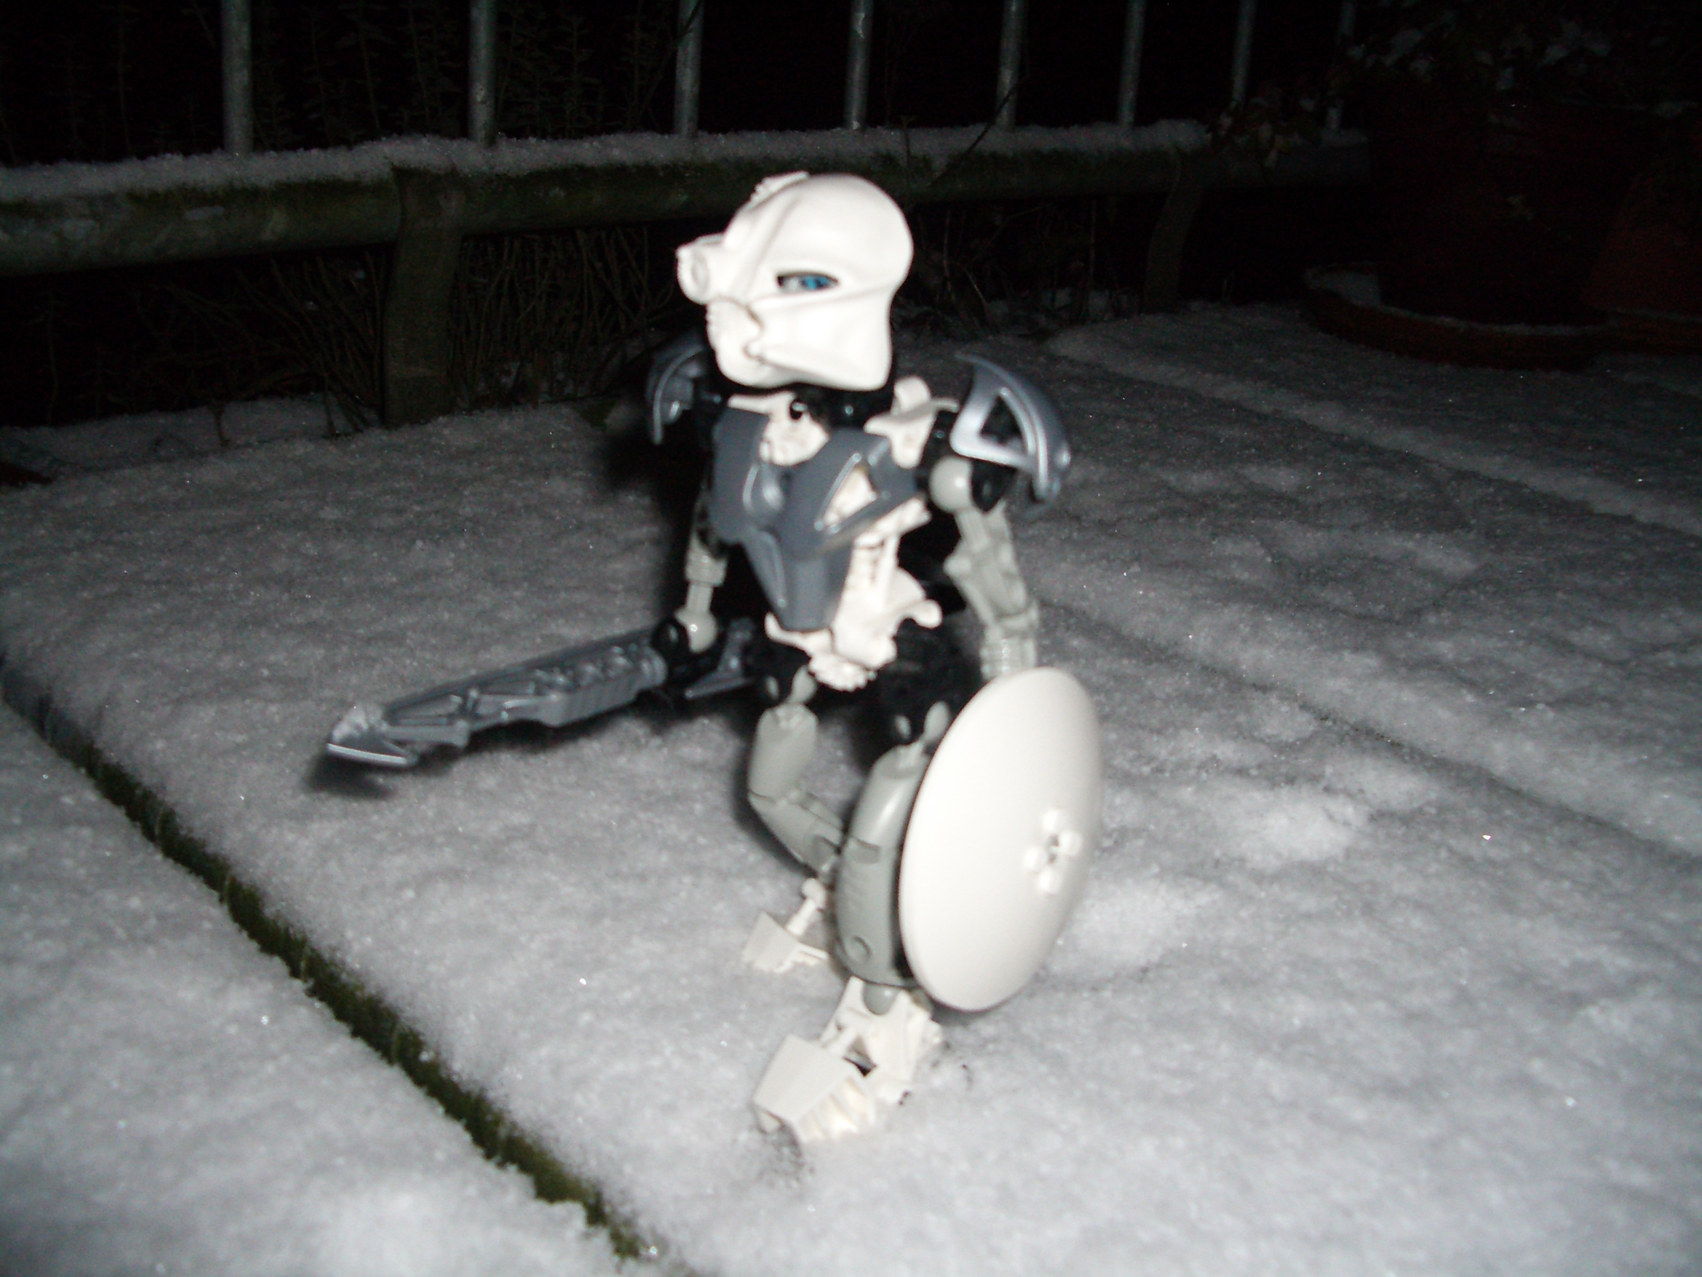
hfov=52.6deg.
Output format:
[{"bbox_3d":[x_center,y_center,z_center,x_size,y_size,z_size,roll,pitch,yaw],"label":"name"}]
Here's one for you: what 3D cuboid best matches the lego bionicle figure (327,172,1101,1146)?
[{"bbox_3d":[-0.032,-0.013,0.345,0.093,0.162,0.173,-11,24,-34],"label":"lego bionicle figure"}]

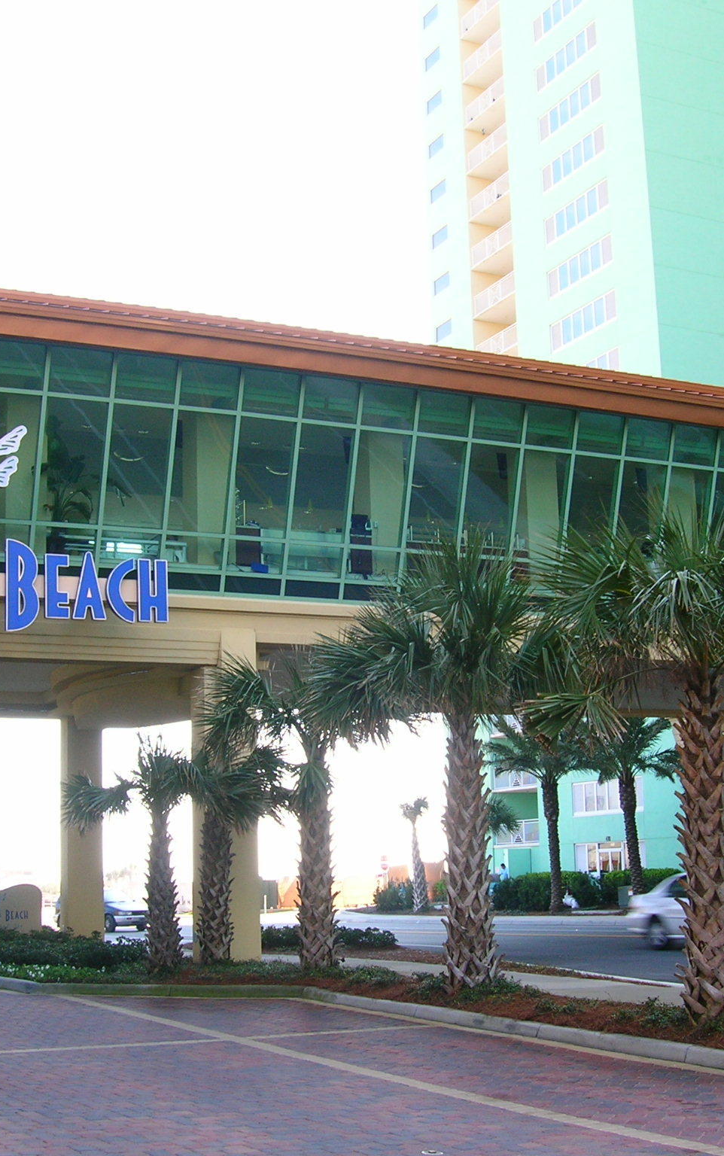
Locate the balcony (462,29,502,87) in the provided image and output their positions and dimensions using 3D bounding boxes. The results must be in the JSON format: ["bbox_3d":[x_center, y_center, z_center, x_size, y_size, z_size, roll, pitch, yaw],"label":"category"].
[{"bbox_3d":[7.465,-28.601,83.908,1.900,1.453,4.056,4,-12,-26],"label":"balcony"}]

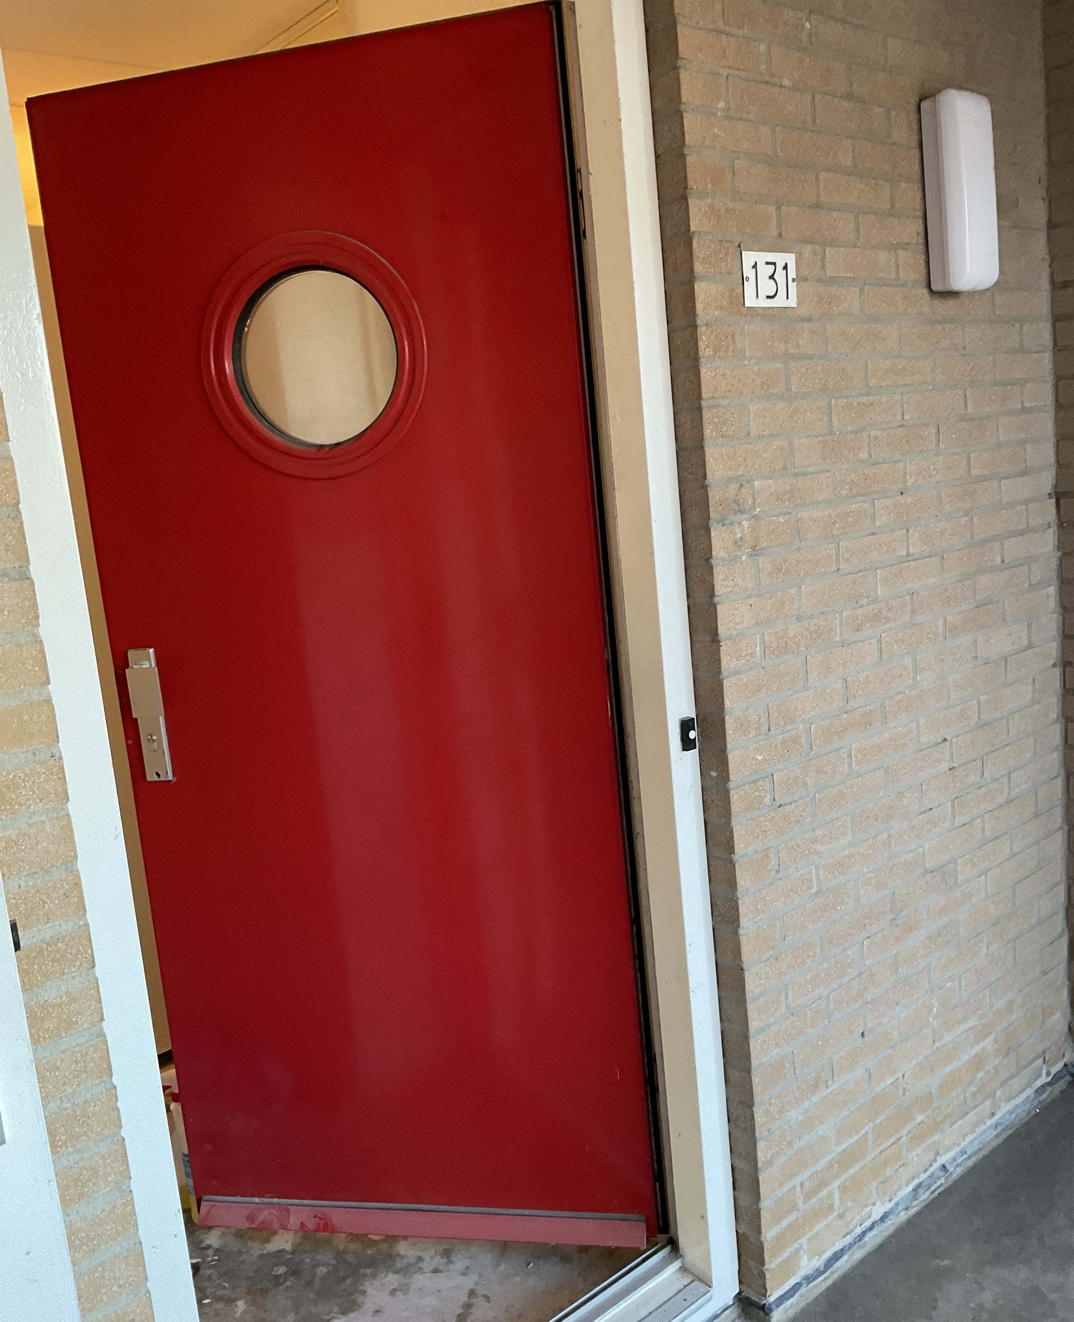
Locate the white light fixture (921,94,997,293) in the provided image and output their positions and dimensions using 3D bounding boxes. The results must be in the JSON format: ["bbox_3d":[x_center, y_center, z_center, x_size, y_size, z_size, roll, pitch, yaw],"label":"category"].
[{"bbox_3d":[0.791,-0.864,2.227,0.120,0.339,0.080,-13,12,-39],"label":"white light fixture"}]

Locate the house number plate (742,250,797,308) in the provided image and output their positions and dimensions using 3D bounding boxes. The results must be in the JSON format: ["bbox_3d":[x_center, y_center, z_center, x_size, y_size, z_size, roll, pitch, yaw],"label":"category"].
[{"bbox_3d":[0.378,-0.616,1.939,0.134,0.084,0.006,-13,12,-39],"label":"house number plate"}]

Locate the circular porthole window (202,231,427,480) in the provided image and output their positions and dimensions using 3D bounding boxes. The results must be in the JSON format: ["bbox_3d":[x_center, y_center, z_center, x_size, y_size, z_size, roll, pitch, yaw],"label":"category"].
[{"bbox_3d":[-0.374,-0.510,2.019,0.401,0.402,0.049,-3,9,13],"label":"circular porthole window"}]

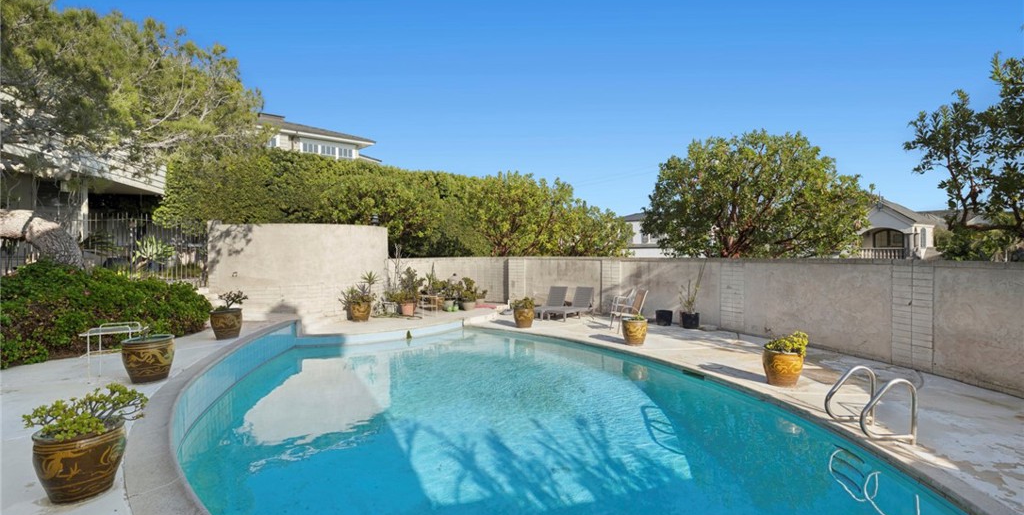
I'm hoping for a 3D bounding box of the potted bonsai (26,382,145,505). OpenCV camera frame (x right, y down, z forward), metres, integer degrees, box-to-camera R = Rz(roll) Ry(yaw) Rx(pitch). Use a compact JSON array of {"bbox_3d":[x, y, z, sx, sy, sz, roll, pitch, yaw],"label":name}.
[{"bbox_3d":[-2.360,1.030,2.530,0.500,0.550,0.450,0,0,-43],"label":"potted bonsai"}]

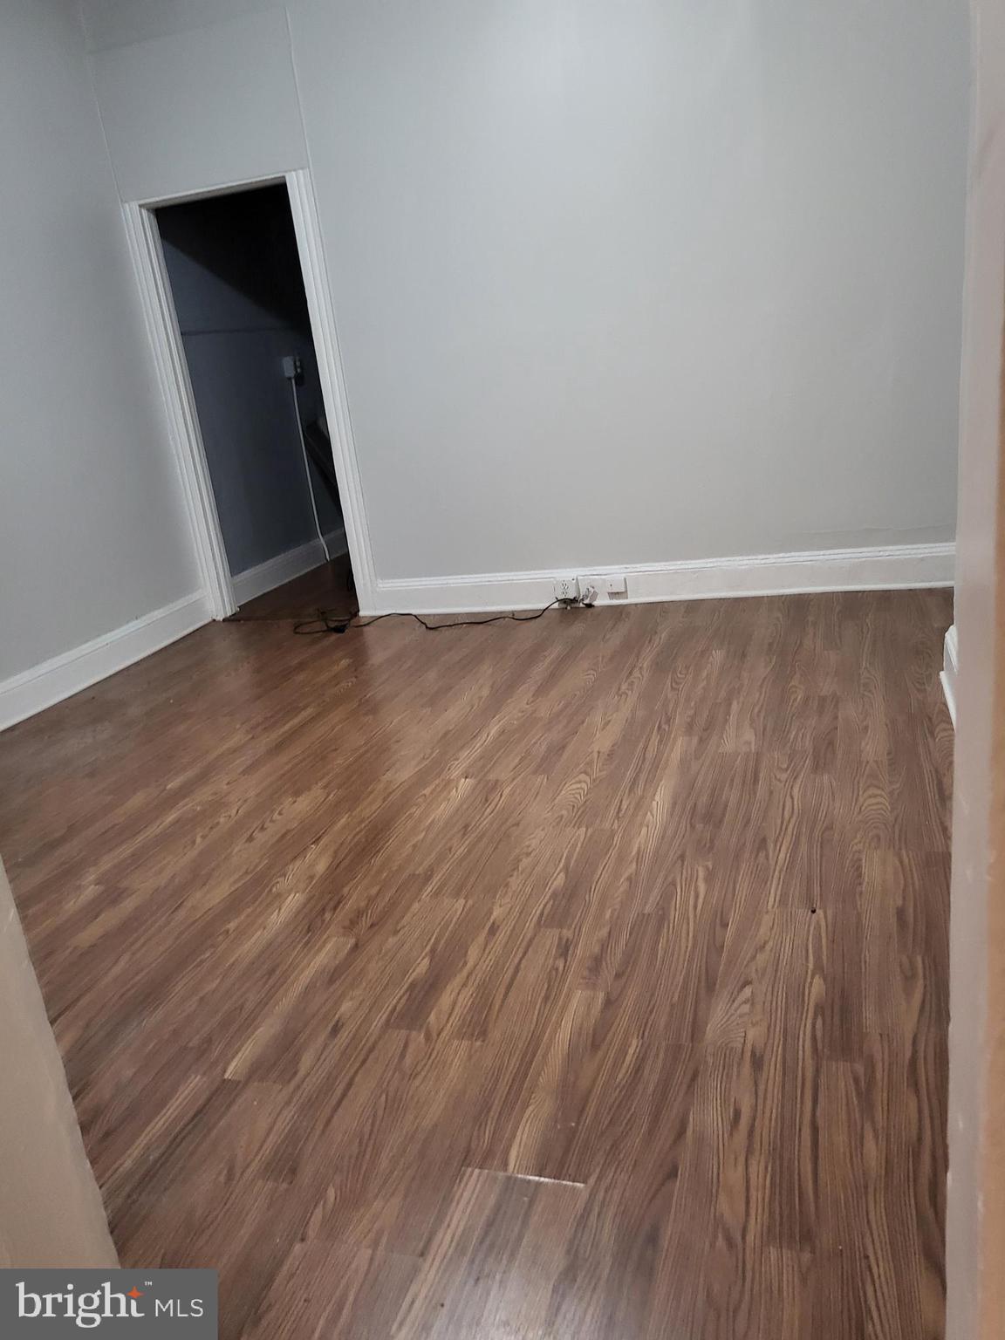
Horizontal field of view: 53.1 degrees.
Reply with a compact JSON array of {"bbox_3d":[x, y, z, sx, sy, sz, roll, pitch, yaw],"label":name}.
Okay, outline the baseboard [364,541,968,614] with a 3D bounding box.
[{"bbox_3d":[0.668,-0.406,4.651,2.731,0.188,0.033,-2,18,18],"label":"baseboard"}]

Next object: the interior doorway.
[{"bbox_3d":[-1.216,-1.261,5.011,0.790,2.056,0.160,-2,18,18],"label":"interior doorway"}]

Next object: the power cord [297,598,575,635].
[{"bbox_3d":[-0.344,-0.277,4.891,1.398,0.050,0.450,-2,18,18],"label":"power cord"}]

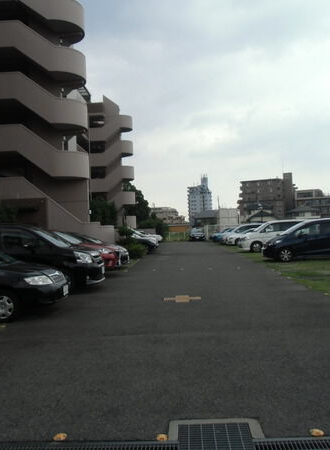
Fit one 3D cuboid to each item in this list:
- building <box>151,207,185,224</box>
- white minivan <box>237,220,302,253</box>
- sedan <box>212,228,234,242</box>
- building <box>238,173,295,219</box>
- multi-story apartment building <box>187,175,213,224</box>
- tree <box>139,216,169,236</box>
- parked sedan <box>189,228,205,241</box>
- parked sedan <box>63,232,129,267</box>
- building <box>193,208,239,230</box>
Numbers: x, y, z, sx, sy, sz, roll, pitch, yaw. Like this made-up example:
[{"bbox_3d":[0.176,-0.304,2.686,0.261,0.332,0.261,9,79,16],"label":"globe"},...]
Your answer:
[{"bbox_3d":[1.705,-2.411,225.056,18.000,14.000,14.000,-2,-1,9],"label":"building"},{"bbox_3d":[6.465,0.663,23.393,4.600,1.730,1.710,-2,-1,1],"label":"white minivan"},{"bbox_3d":[6.772,1.121,41.488,4.300,1.460,1.690,-2,-1,1],"label":"sedan"},{"bbox_3d":[41.532,-8.787,170.140,21.000,22.500,15.000,-2,-1,18],"label":"building"},{"bbox_3d":[25.695,-14.683,300.235,17.000,39.000,16.000,-2,-1,6],"label":"multi-story apartment building"},{"bbox_3d":[-1.350,0.478,47.500,3.800,2.800,3.600,-2,0,0],"label":"tree"},{"bbox_3d":[3.620,0.965,46.800,1.700,1.450,4.500,-2,0,2],"label":"parked sedan"},{"bbox_3d":[-3.500,1.010,15.700,4.400,1.470,1.700,-2,0,2],"label":"parked sedan"},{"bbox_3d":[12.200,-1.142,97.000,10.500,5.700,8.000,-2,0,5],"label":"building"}]

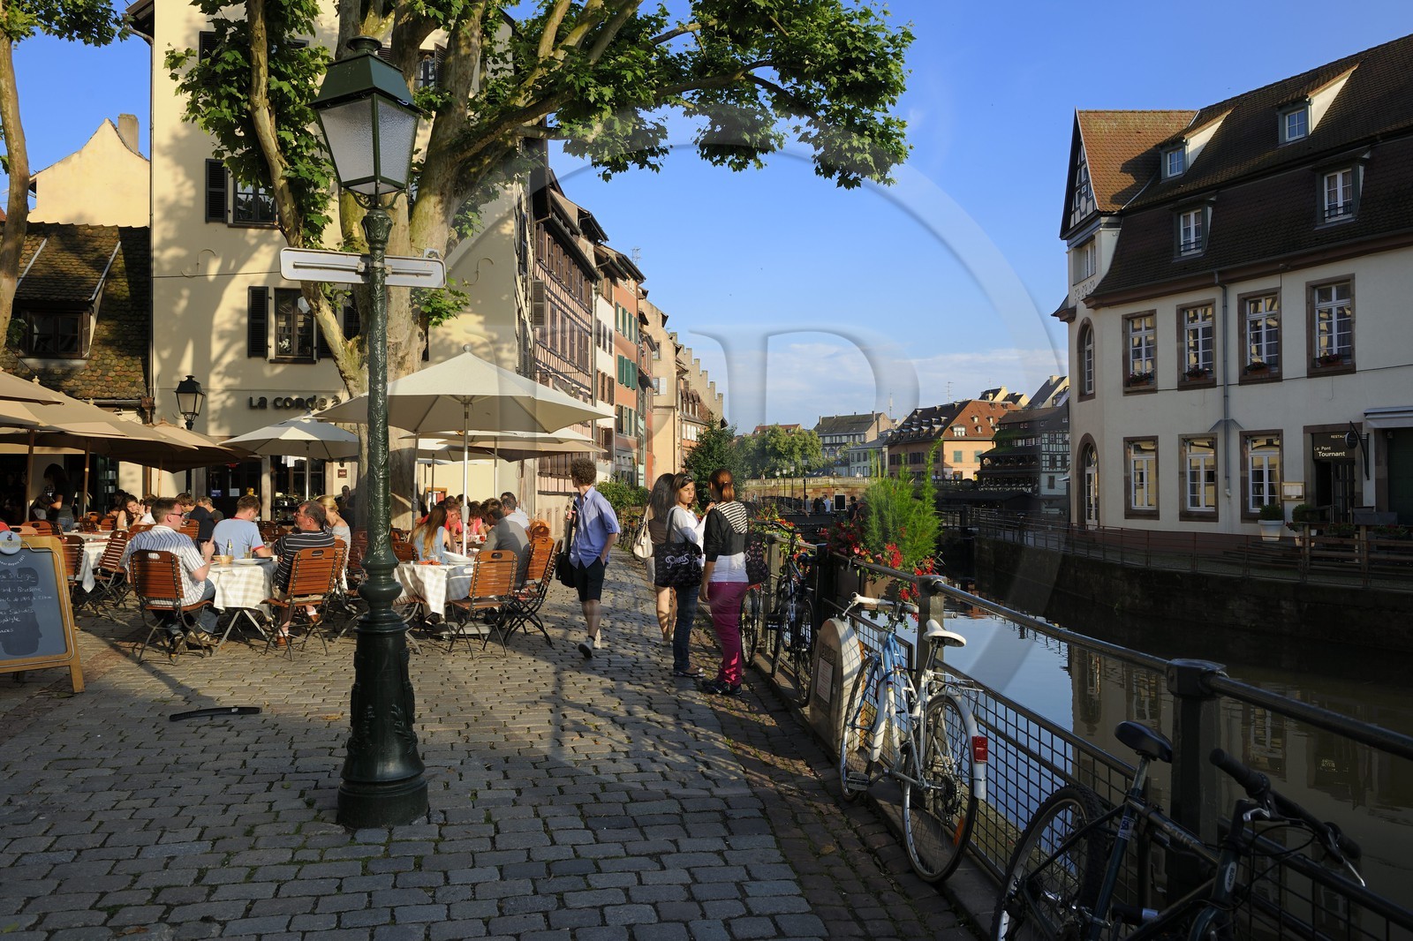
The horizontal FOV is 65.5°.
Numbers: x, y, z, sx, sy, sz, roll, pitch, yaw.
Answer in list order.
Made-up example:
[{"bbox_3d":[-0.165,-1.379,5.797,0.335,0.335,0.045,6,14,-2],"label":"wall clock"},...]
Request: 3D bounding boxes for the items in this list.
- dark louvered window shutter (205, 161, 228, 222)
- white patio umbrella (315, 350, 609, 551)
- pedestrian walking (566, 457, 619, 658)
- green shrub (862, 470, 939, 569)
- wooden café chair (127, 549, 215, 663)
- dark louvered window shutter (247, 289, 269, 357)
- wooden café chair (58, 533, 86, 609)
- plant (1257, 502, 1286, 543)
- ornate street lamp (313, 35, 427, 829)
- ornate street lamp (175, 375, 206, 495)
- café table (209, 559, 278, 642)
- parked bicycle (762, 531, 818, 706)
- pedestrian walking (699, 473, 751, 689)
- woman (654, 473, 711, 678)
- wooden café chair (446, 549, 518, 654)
[{"bbox_3d":[-11.337,-6.453,25.400,0.470,1.470,0.060,0,-1,-8],"label":"dark louvered window shutter"},{"bbox_3d":[-2.298,0.194,10.500,2.850,2.750,2.650,0,-1,0],"label":"white patio umbrella"},{"bbox_3d":[-1.010,0.750,9.700,0.500,1.740,0.520,-1,-1,25],"label":"pedestrian walking"},{"bbox_3d":[0.996,0.250,5.650,0.420,0.520,0.420,0,-1,-5],"label":"green shrub"},{"bbox_3d":[-4.400,1.110,9.120,0.460,0.900,0.520,-1,-1,13],"label":"wooden café chair"},{"bbox_3d":[-10.403,-3.431,25.500,0.450,1.600,0.060,0,-1,-8],"label":"dark louvered window shutter"},{"bbox_3d":[-6.600,1.130,11.150,0.460,0.900,0.520,0,-1,-41],"label":"wooden café chair"},{"bbox_3d":[14.250,1.300,27.700,0.660,0.960,0.660,0,-1,0],"label":"plant"},{"bbox_3d":[-1.494,-0.210,4.970,0.410,3.520,0.410,-2,-1,38],"label":"ornate street lamp"},{"bbox_3d":[-8.830,-0.010,18.800,0.480,3.280,0.480,0,-1,-14],"label":"ornate street lamp"},{"bbox_3d":[-4.090,1.180,9.520,0.740,0.760,0.680,-1,-1,39],"label":"café table"},{"bbox_3d":[0.573,0.976,7.450,0.560,1.080,1.720,0,-1,-7],"label":"parked bicycle"},{"bbox_3d":[0.140,0.796,7.950,0.460,1.640,0.370,1,-1,-37],"label":"pedestrian walking"},{"bbox_3d":[-0.183,0.815,8.680,0.420,1.630,0.480,-1,-1,22],"label":"woman"},{"bbox_3d":[-1.923,1.112,9.270,0.440,0.890,0.550,0,-1,-32],"label":"wooden café chair"}]

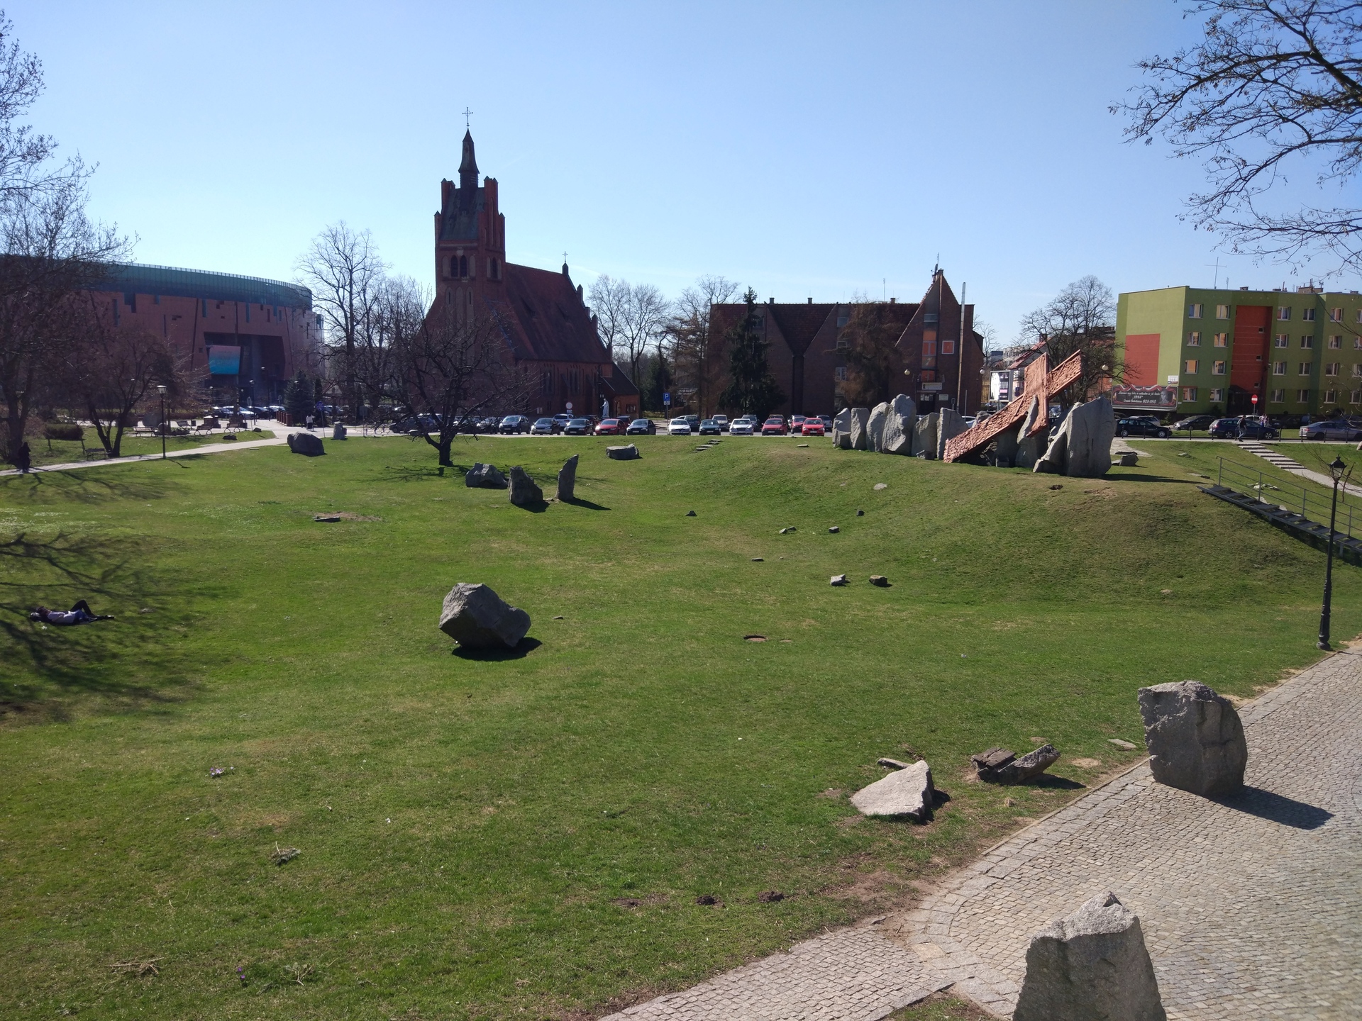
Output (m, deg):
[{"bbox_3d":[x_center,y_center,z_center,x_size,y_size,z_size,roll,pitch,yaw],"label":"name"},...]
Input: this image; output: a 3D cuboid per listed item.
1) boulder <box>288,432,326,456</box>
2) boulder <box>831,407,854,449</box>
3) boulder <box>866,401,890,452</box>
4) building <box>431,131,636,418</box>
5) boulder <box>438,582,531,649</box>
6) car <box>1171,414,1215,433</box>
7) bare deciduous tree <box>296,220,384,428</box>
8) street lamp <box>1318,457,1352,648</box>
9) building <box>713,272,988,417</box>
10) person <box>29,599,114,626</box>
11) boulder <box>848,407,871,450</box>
[{"bbox_3d":[-23.696,-4.209,69.603,2.380,1.470,1.800,-3,9,-19],"label":"boulder"},{"bbox_3d":[10.119,-5.154,68.933,1.300,2.500,1.200,2,8,9],"label":"boulder"},{"bbox_3d":[11.931,-5.050,66.103,1.450,2.950,1.300,2,8,10],"label":"boulder"},{"bbox_3d":[-15.527,-22.650,113.516,12.852,26.826,27.336,3,7,19],"label":"building"},{"bbox_3d":[-3.978,2.049,22.364,1.820,1.220,1.350,0,7,-10],"label":"boulder"},{"bbox_3d":[41.270,-7.120,87.905,4.200,1.470,1.750,-2,8,-17],"label":"car"},{"bbox_3d":[-30.431,-16.691,98.617,7.940,17.850,8.500,-2,9,-17],"label":"bare deciduous tree"},{"bbox_3d":[13.699,0.922,23.140,0.390,4.020,0.390,5,9,30],"label":"street lamp"},{"bbox_3d":[16.762,-17.921,118.396,27.590,14.490,14.000,0,8,0],"label":"building"},{"bbox_3d":[-13.213,2.151,23.869,1.760,0.470,0.520,-1,8,-10],"label":"person"},{"bbox_3d":[11.567,-5.287,71.185,1.320,2.690,1.400,1,9,9],"label":"boulder"}]

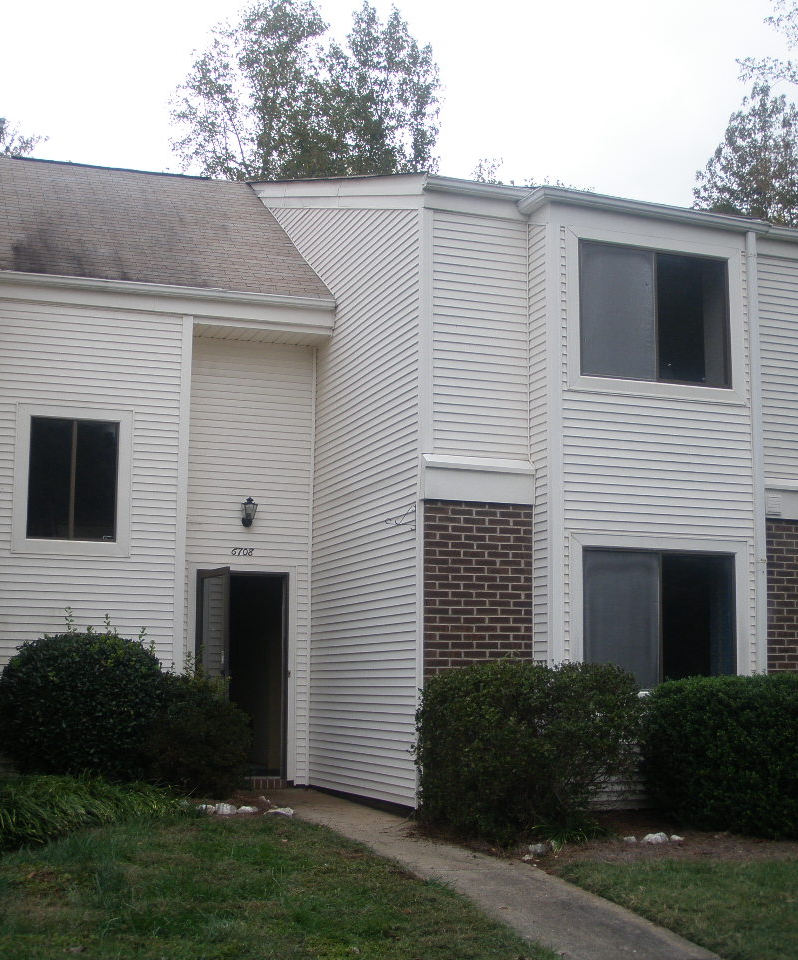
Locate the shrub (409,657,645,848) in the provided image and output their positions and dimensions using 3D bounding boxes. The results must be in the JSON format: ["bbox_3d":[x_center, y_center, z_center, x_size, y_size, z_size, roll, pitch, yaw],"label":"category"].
[{"bbox_3d":[0.994,2.045,10.706,1.713,1.337,1.150,3,-9,-20],"label":"shrub"}]

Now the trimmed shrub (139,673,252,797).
[{"bbox_3d":[-1.853,2.326,12.784,0.970,1.131,0.950,3,-9,-20],"label":"trimmed shrub"}]

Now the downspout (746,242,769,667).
[{"bbox_3d":[3.096,0.285,12.060,0.085,5.030,0.075,3,-9,-20],"label":"downspout"}]

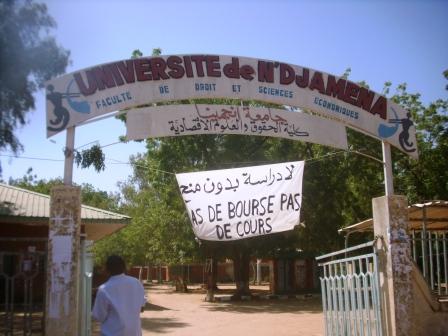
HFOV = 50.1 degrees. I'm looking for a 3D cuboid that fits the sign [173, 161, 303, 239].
[{"bbox_3d":[0.293,0.425,6.013,1.717,0.901,0.080,-5,-10,-15],"label":"sign"}]

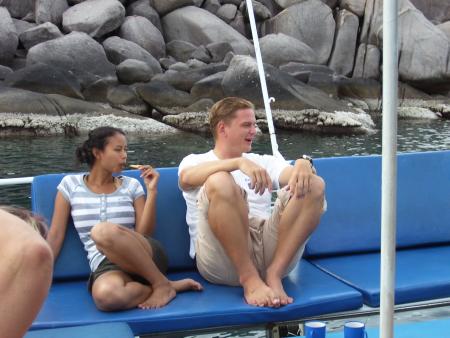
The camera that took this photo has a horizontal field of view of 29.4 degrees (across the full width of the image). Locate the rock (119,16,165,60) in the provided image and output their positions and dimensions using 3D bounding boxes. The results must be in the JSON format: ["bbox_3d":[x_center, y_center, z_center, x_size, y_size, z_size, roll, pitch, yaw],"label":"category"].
[{"bbox_3d":[-1.997,-3.121,20.532,1.131,1.087,1.044,0,7,0],"label":"rock"}]

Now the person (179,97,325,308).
[{"bbox_3d":[0.108,0.103,3.610,0.580,0.820,0.640,-2,7,-15],"label":"person"}]

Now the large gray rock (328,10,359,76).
[{"bbox_3d":[2.858,-3.027,20.706,0.722,1.566,0.870,0,7,0],"label":"large gray rock"}]

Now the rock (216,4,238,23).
[{"bbox_3d":[0.063,-3.940,21.750,0.505,0.435,0.479,0,7,0],"label":"rock"}]

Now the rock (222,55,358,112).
[{"bbox_3d":[1.407,-1.837,18.444,2.871,1.262,1.740,0,7,0],"label":"rock"}]

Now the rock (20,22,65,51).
[{"bbox_3d":[-4.464,-3.223,20.880,1.087,0.696,0.870,0,7,0],"label":"rock"}]

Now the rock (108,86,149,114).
[{"bbox_3d":[-2.055,-1.465,18.096,0.887,0.652,0.783,0,7,0],"label":"rock"}]

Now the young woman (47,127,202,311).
[{"bbox_3d":[-0.446,0.182,3.680,0.630,0.690,0.750,-1,7,-12],"label":"young woman"}]

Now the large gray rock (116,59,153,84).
[{"bbox_3d":[-2.000,-2.154,18.966,0.800,0.592,0.696,0,7,0],"label":"large gray rock"}]

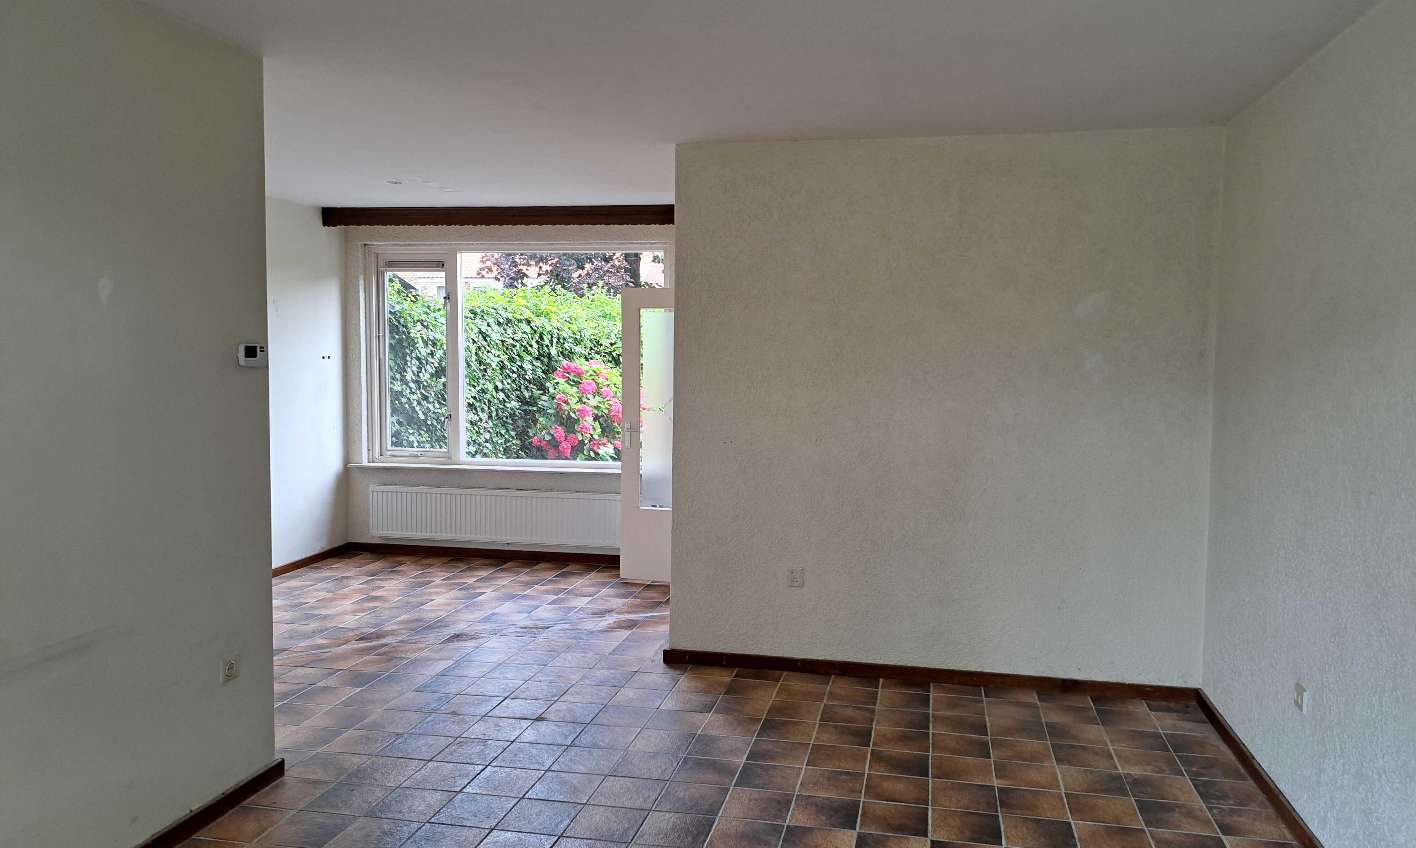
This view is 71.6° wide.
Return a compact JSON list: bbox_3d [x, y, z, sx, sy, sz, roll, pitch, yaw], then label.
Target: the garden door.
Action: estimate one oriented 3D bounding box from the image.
[{"bbox_3d":[-0.210,0.087,6.750,0.800,2.025,0.050,1,4,13],"label":"garden door"}]

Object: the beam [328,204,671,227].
[{"bbox_3d":[-1.395,-1.515,7.246,2.960,0.140,0.220,1,4,10],"label":"beam"}]

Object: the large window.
[{"bbox_3d":[-1.482,-0.522,7.572,2.420,1.713,0.100,1,4,10],"label":"large window"}]

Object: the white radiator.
[{"bbox_3d":[-1.546,0.699,7.477,2.202,0.398,0.090,1,4,10],"label":"white radiator"}]

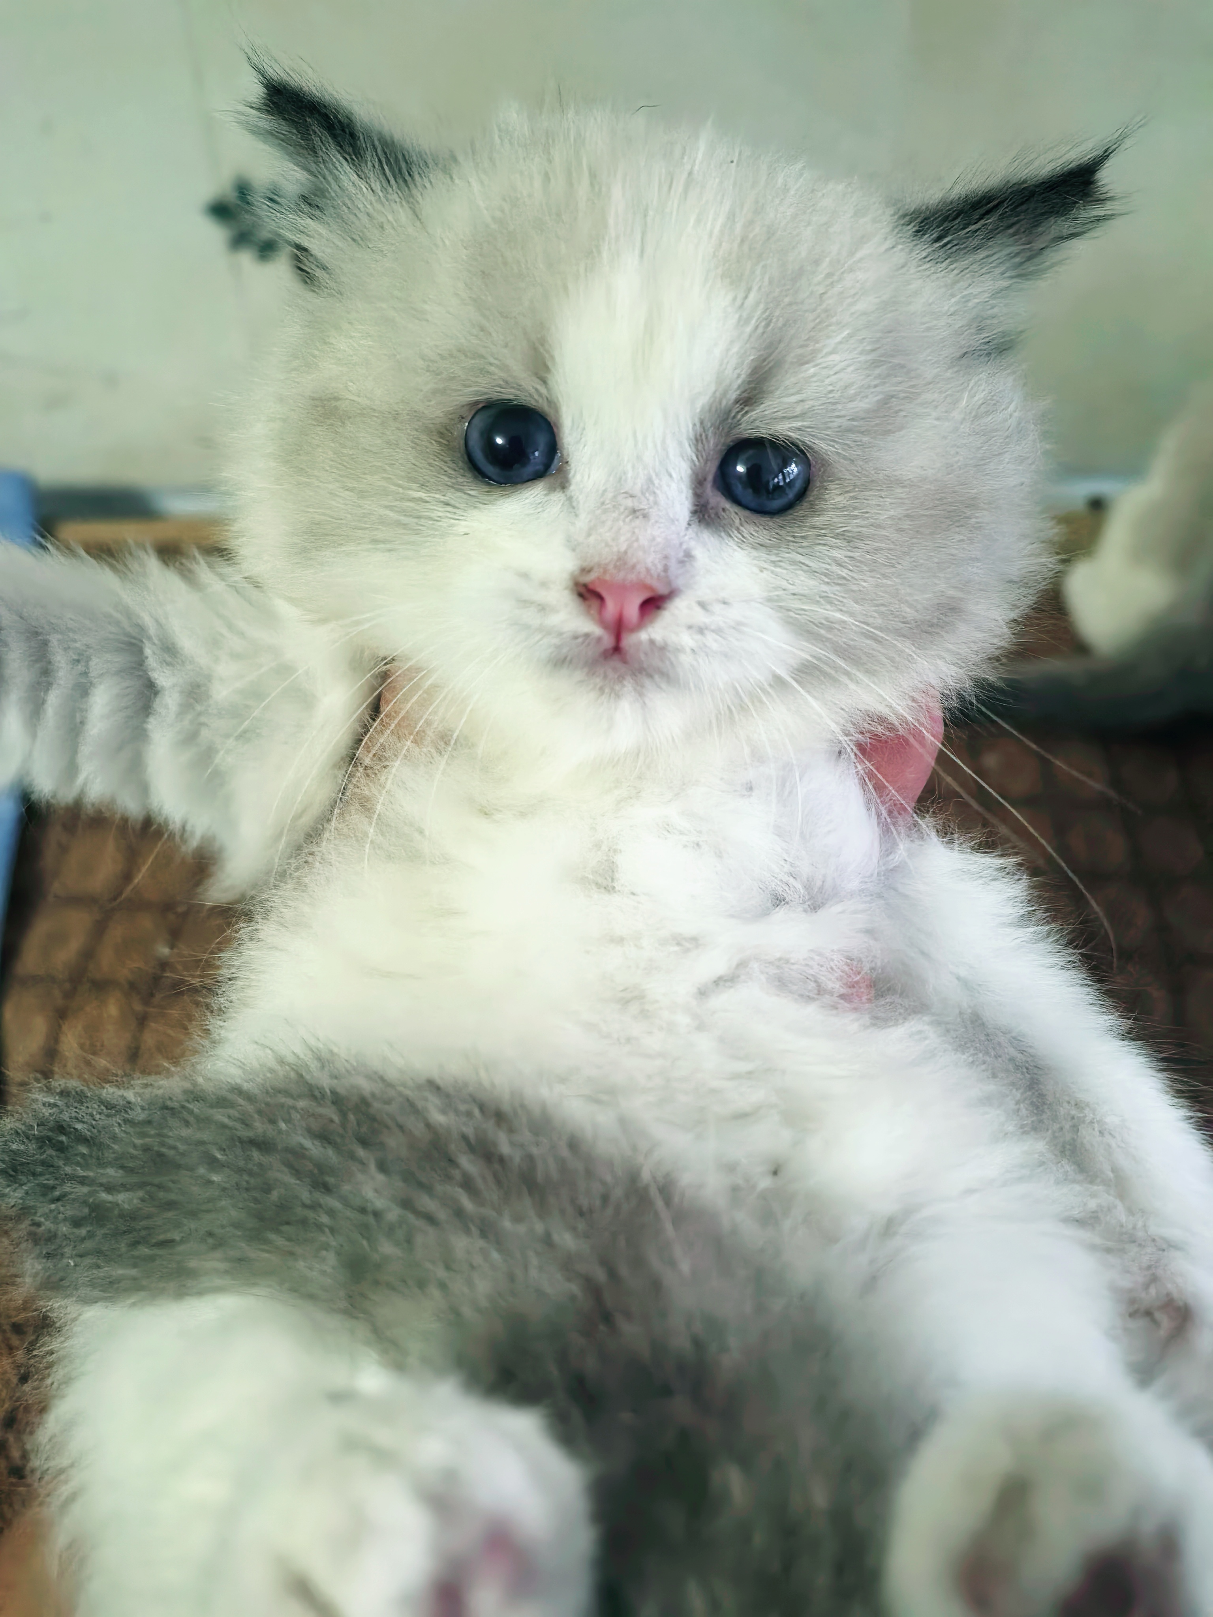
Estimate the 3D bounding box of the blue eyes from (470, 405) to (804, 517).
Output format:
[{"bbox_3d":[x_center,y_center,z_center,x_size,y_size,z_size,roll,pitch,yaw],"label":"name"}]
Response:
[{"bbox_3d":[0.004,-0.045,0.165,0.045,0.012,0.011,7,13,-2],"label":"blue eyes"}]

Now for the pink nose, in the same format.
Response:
[{"bbox_3d":[0.002,-0.025,0.157,0.012,0.008,0.007,7,13,-2],"label":"pink nose"}]

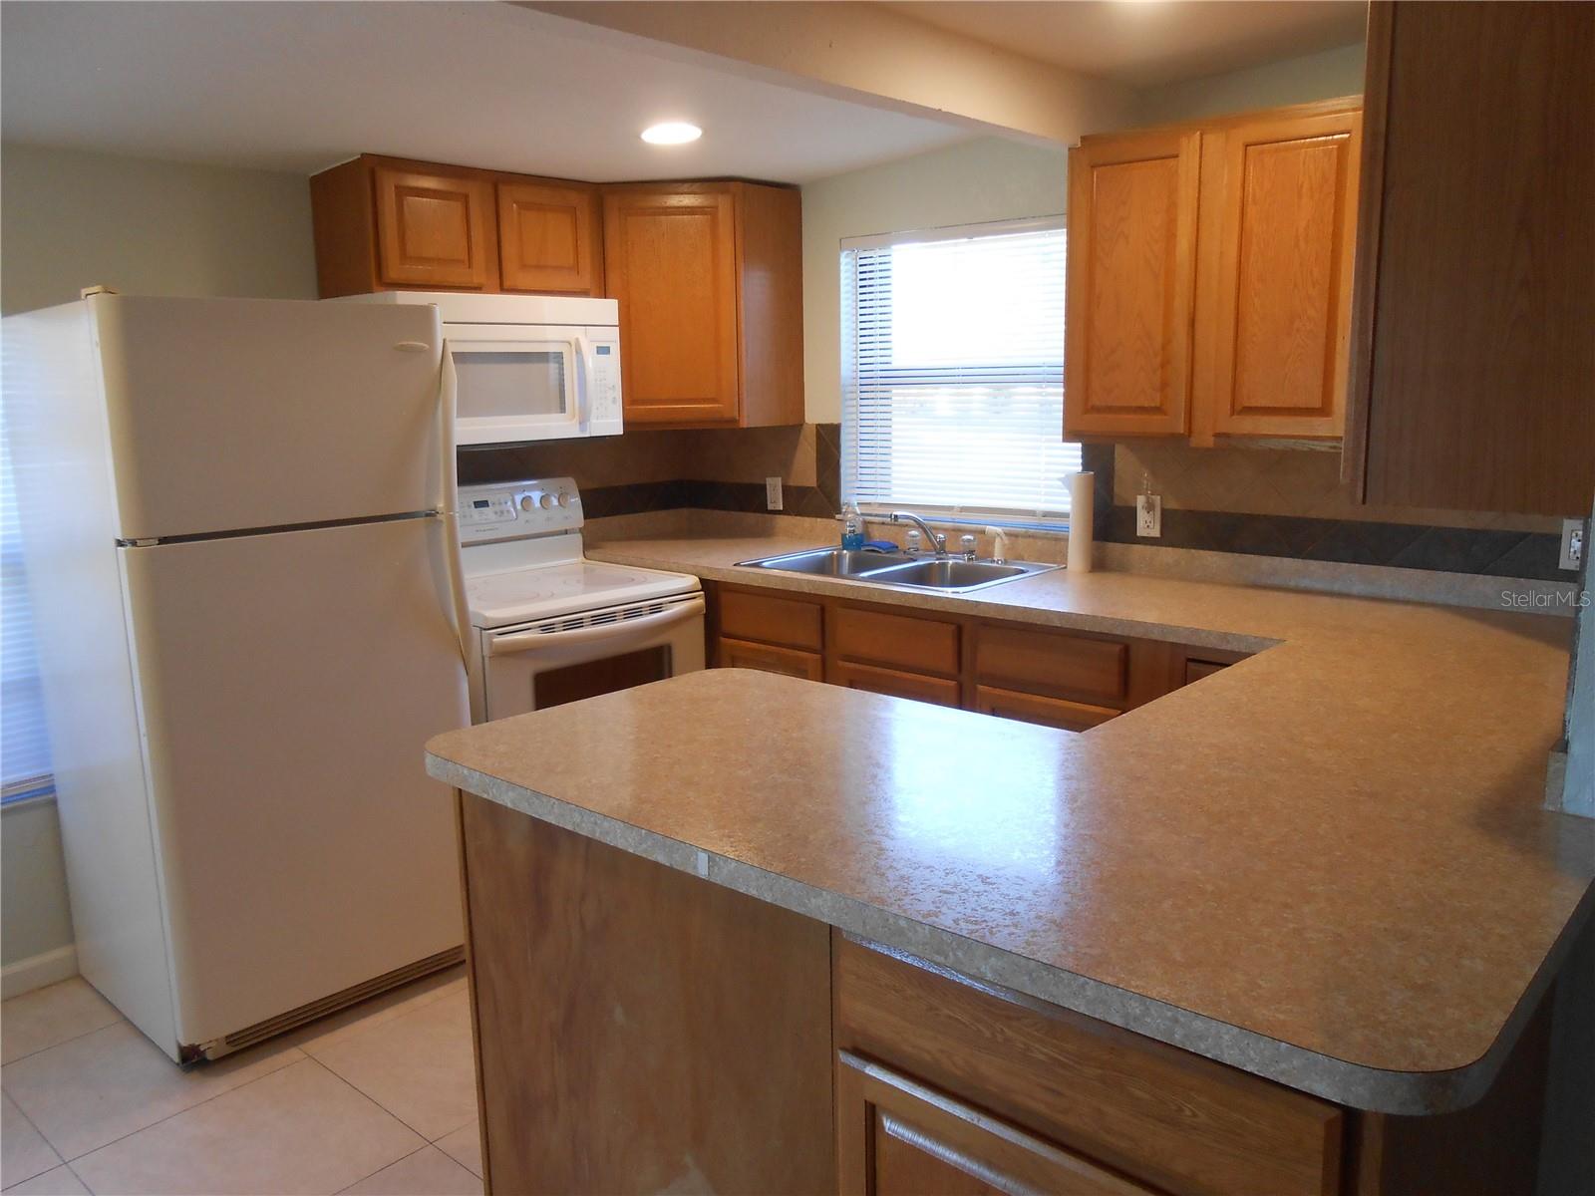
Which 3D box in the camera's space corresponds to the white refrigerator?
[{"bbox_3d":[-1.347,0.136,2.990,0.740,1.690,0.755,8,13,41],"label":"white refrigerator"}]

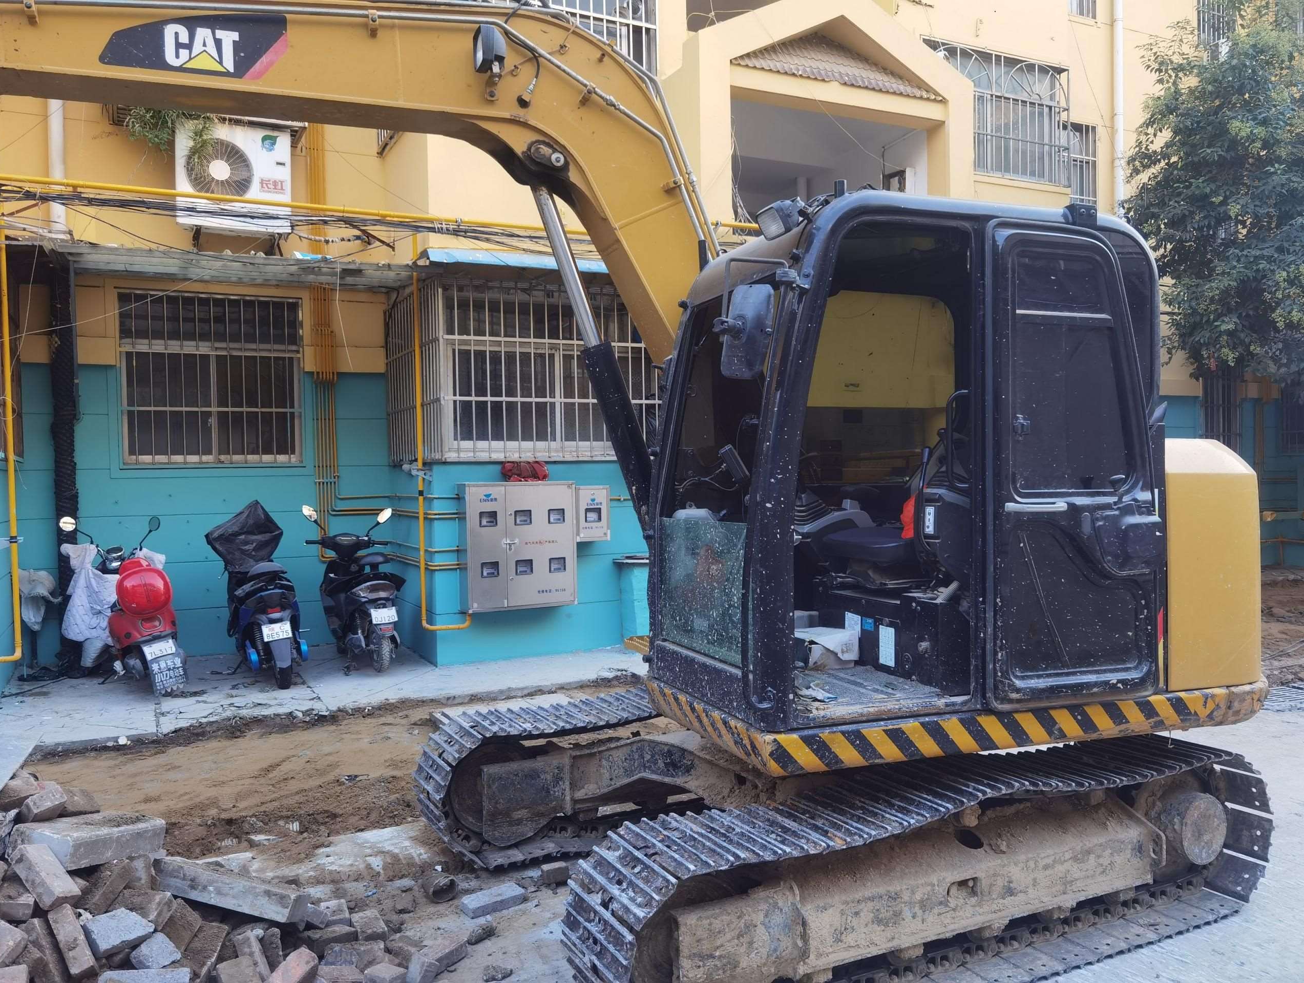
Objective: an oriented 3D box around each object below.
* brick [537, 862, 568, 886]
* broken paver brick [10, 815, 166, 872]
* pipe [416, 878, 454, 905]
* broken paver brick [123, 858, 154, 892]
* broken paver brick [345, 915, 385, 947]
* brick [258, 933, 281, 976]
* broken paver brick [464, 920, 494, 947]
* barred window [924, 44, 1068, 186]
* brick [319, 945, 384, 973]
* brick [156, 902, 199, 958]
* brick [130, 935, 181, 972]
[{"bbox_3d":[-0.409,1.592,4.259,0.108,0.060,0.062,-1,1,-12],"label":"brick"},{"bbox_3d":[-1.933,1.196,3.524,0.248,0.096,0.398,5,-8,19],"label":"broken paver brick"},{"bbox_3d":[-0.820,1.527,3.947,0.090,0.108,0.108,0,1,45],"label":"pipe"},{"bbox_3d":[-1.798,1.343,3.600,0.090,0.120,0.060,-7,-26,-13],"label":"broken paver brick"},{"bbox_3d":[-0.975,1.499,3.490,0.095,0.055,0.140,9,-4,-29],"label":"broken paver brick"},{"bbox_3d":[-1.212,1.476,3.270,0.060,0.140,0.070,-12,-32,-14],"label":"brick"},{"bbox_3d":[-0.610,1.592,3.680,0.115,0.045,0.055,-1,0,-41],"label":"broken paver brick"},{"bbox_3d":[3.670,-4.037,11.088,2.112,1.331,0.260,-2,2,-26],"label":"barred window"},{"bbox_3d":[-0.968,1.504,3.300,0.185,0.062,0.097,-1,1,-26],"label":"brick"},{"bbox_3d":[-1.470,1.356,3.156,0.057,0.098,0.140,-34,21,17],"label":"brick"},{"bbox_3d":[-1.549,1.457,3.215,0.118,0.053,0.105,-32,53,-19],"label":"brick"}]

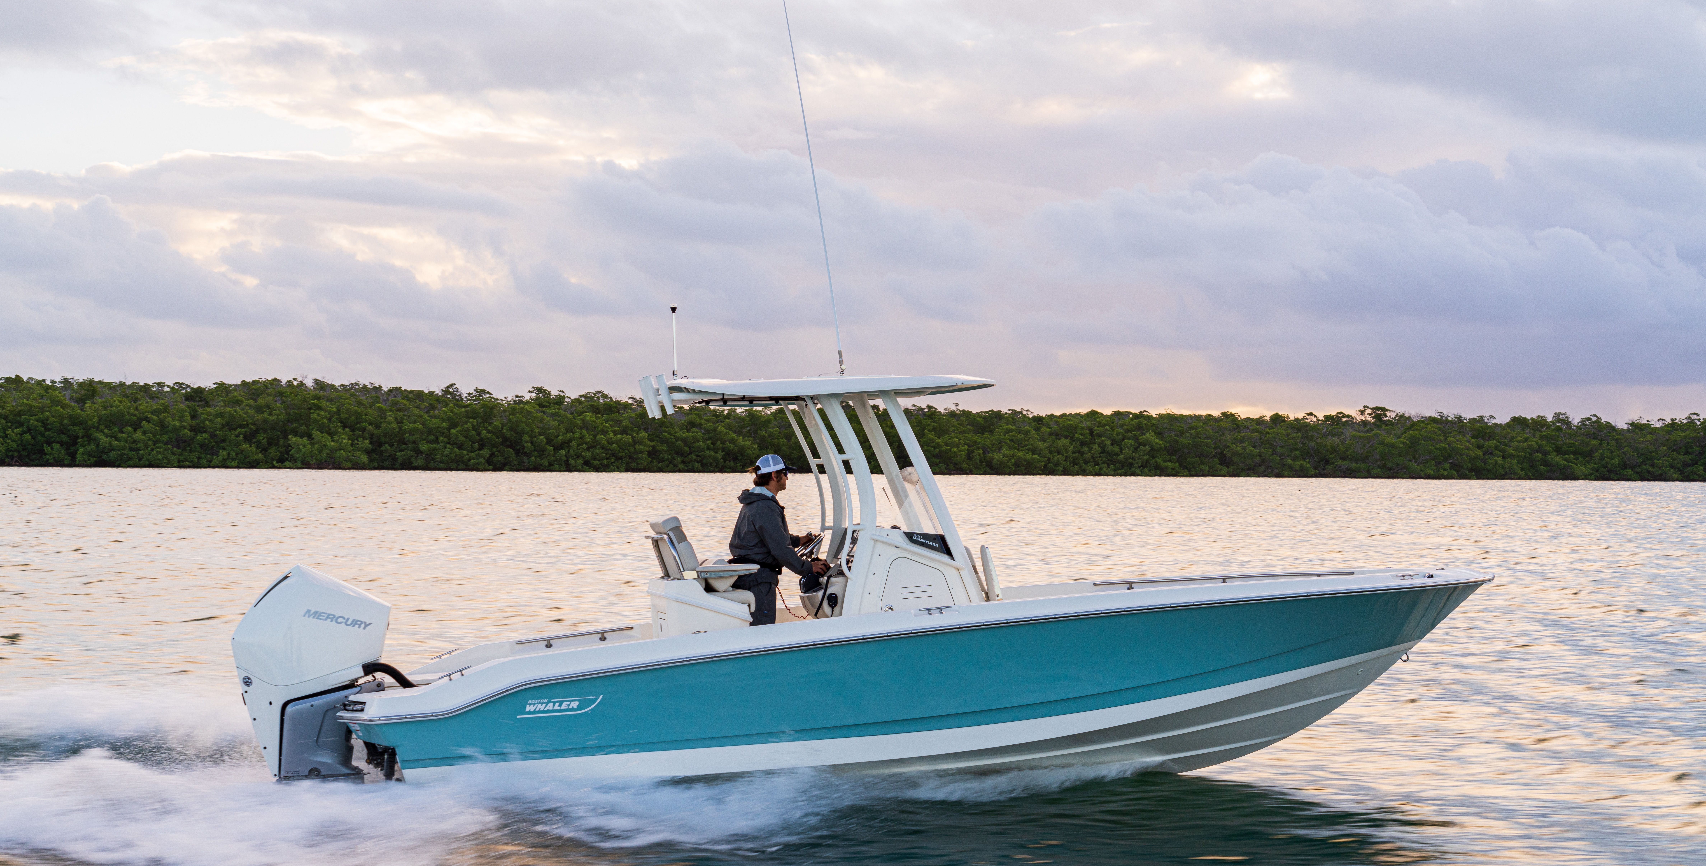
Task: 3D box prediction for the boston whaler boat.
[{"bbox_3d":[0.270,1.090,14.550,8.150,2.930,2.600,-3,0,-11],"label":"boston whaler boat"}]

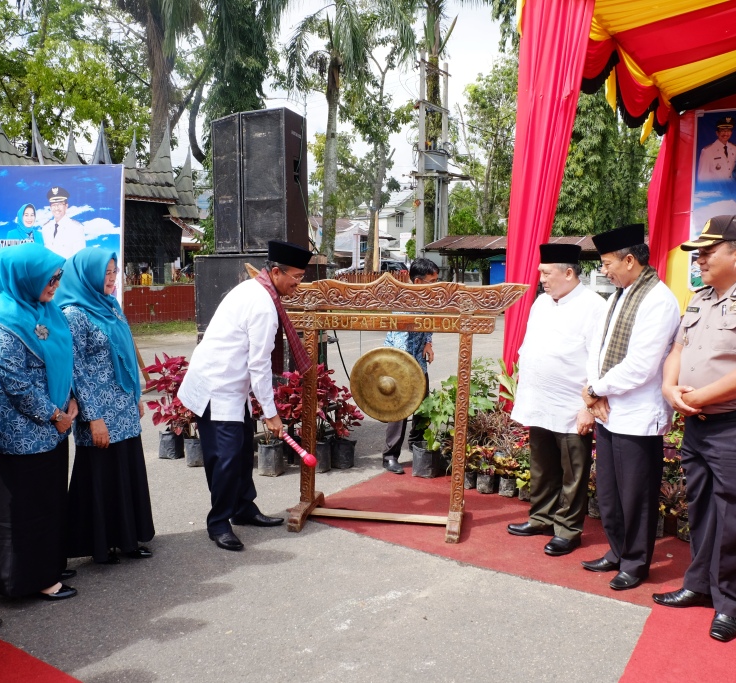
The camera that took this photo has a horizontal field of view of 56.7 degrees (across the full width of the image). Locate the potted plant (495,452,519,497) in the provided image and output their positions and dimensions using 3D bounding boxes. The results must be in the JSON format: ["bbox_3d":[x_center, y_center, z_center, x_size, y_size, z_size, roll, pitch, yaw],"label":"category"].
[{"bbox_3d":[0.951,0.908,4.675,0.170,0.290,0.170,0,6,0],"label":"potted plant"}]

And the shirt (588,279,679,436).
[{"bbox_3d":[1.304,0.082,3.369,0.365,0.771,0.477,-1,4,-17],"label":"shirt"}]

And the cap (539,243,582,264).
[{"bbox_3d":[1.060,-0.485,3.760,0.250,0.105,0.190,-2,5,-23],"label":"cap"}]

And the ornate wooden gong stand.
[{"bbox_3d":[0.085,0.348,4.090,1.710,1.530,0.490,3,6,12],"label":"ornate wooden gong stand"}]

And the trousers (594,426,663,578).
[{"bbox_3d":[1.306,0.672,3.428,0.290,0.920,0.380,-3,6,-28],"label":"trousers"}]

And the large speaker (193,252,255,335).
[{"bbox_3d":[-0.963,-0.434,6.206,0.994,0.690,0.629,2,4,25],"label":"large speaker"}]

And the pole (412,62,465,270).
[{"bbox_3d":[2.465,-5.104,24.393,1.218,10.045,2.029,2,4,33],"label":"pole"}]

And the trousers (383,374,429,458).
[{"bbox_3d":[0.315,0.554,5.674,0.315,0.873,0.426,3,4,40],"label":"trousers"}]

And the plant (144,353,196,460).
[{"bbox_3d":[-1.620,0.517,5.640,0.460,0.880,0.440,-1,6,-16],"label":"plant"}]

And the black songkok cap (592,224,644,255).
[{"bbox_3d":[1.200,-0.486,3.270,0.260,0.105,0.190,-12,9,-24],"label":"black songkok cap"}]

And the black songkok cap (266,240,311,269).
[{"bbox_3d":[-0.434,-0.482,3.800,0.240,0.105,0.170,18,12,19],"label":"black songkok cap"}]

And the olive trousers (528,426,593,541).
[{"bbox_3d":[1.100,0.655,3.857,0.300,0.900,0.400,-2,6,-25],"label":"olive trousers"}]

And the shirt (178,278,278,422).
[{"bbox_3d":[-0.801,0.058,3.950,0.360,0.760,0.480,22,11,15],"label":"shirt"}]

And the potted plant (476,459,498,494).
[{"bbox_3d":[0.825,0.922,4.755,0.160,0.245,0.160,0,6,0],"label":"potted plant"}]

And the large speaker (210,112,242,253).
[{"bbox_3d":[-1.137,-1.430,6.294,0.457,1.228,0.457,3,5,44],"label":"large speaker"}]

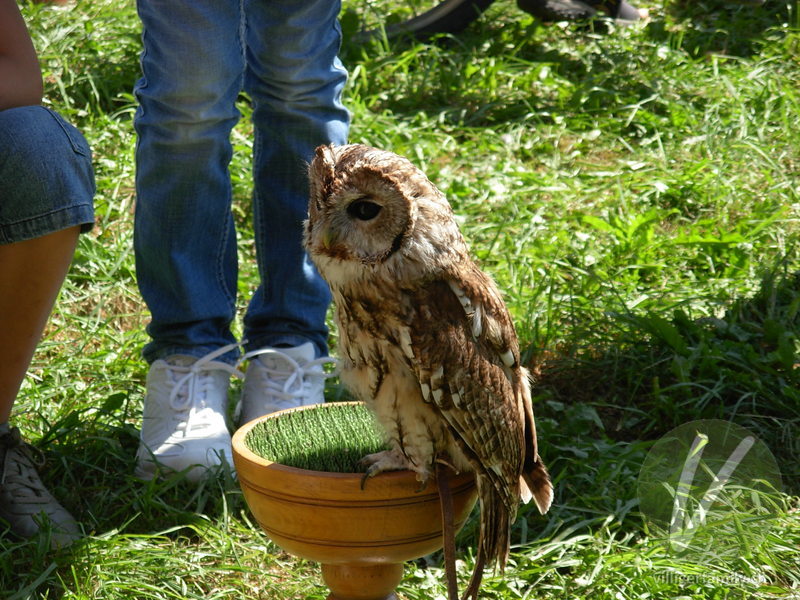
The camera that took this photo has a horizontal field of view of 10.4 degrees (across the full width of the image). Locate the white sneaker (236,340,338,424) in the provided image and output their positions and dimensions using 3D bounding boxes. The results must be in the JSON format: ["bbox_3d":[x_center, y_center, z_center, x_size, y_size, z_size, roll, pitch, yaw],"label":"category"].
[{"bbox_3d":[-0.107,0.078,4.133,0.094,0.097,0.245,0,17,0],"label":"white sneaker"}]

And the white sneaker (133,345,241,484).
[{"bbox_3d":[-0.192,0.087,4.103,0.094,0.097,0.245,0,17,1],"label":"white sneaker"}]

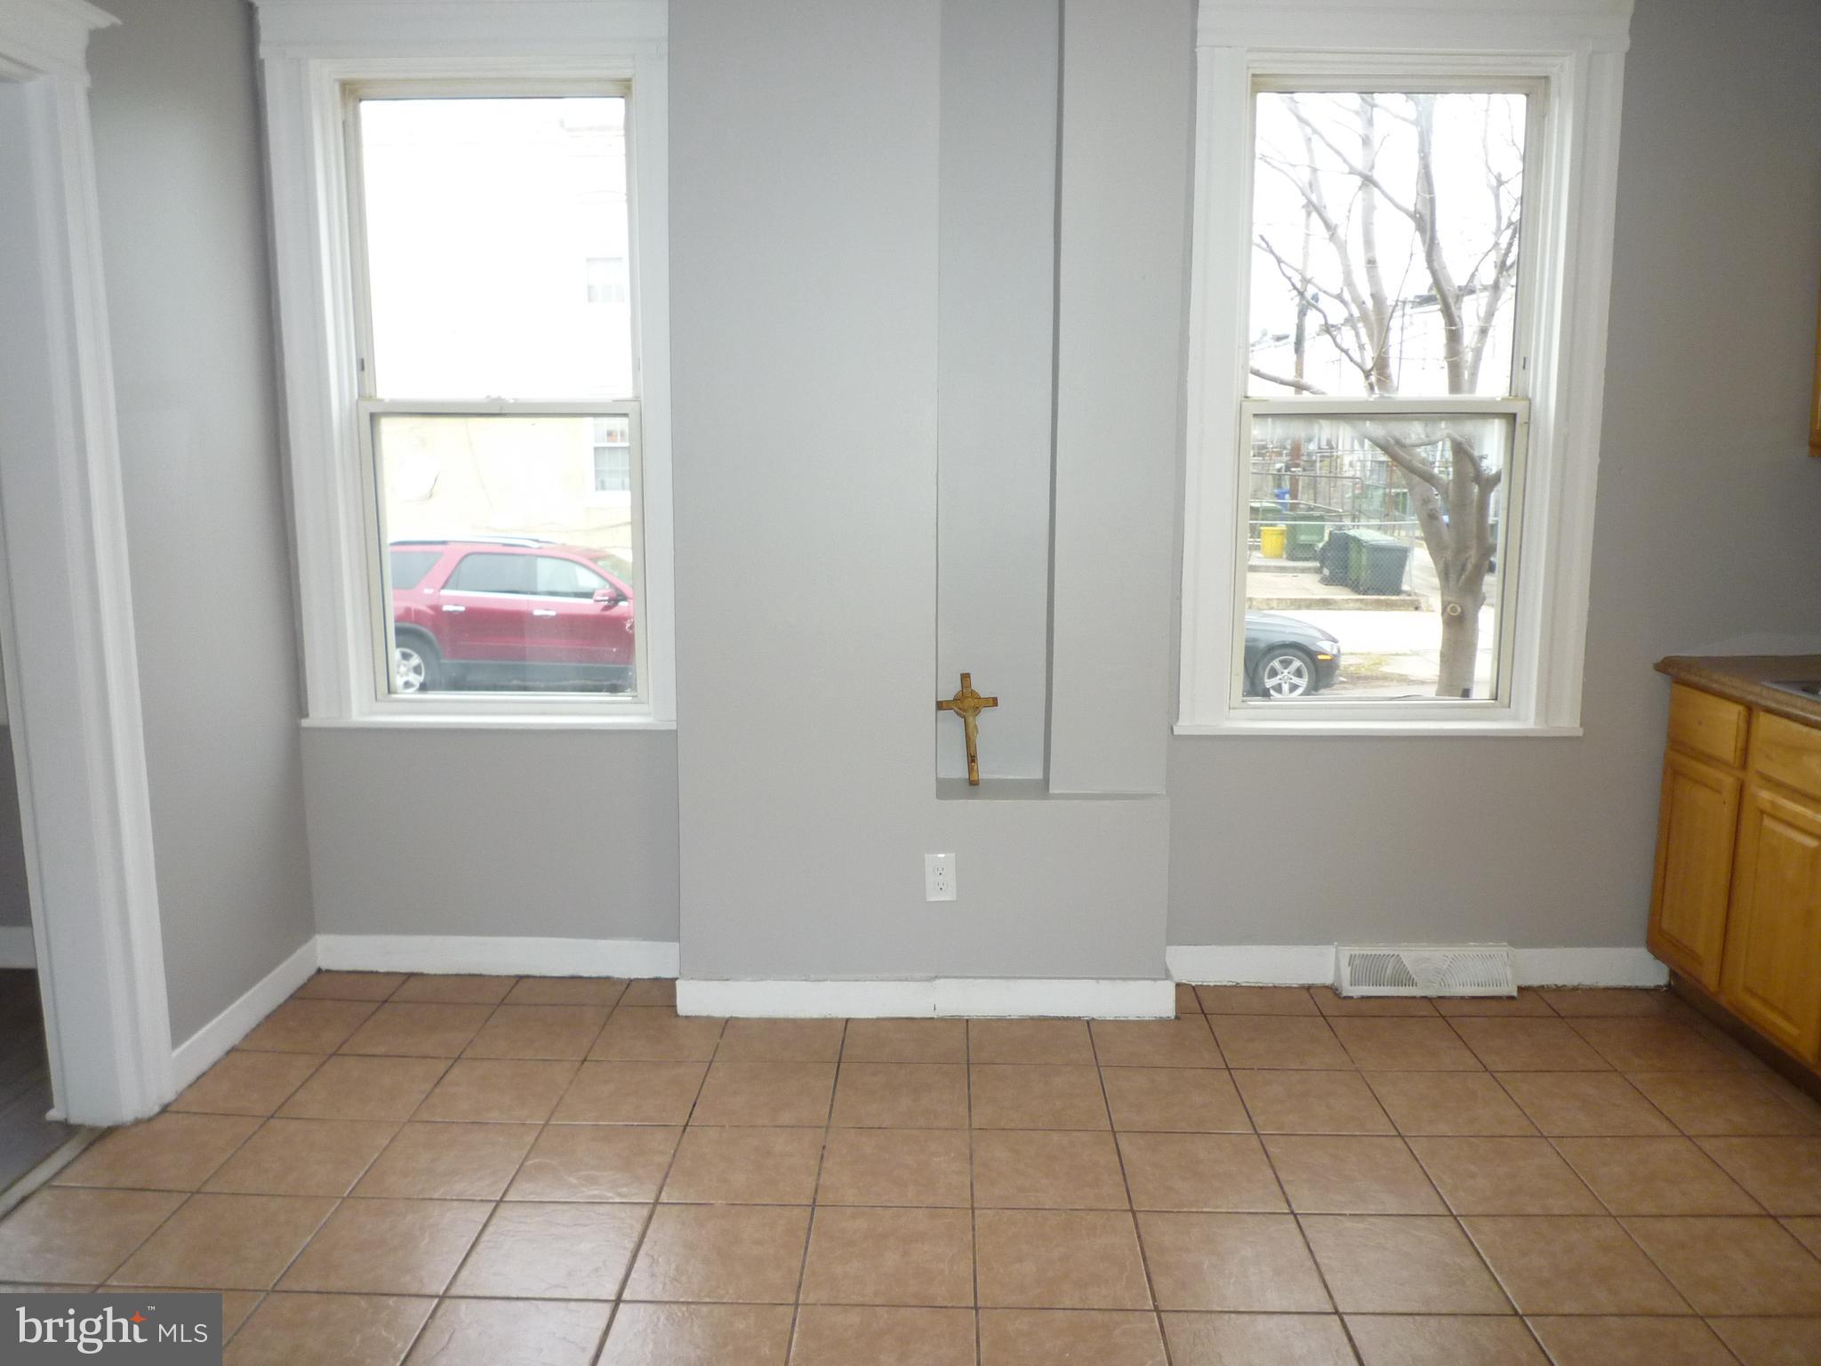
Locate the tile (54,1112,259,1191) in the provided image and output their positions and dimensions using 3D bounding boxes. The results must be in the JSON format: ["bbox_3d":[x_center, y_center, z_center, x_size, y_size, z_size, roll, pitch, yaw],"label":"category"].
[{"bbox_3d":[-1.534,0.971,2.719,0.290,0.010,0.299,0,9,2],"label":"tile"}]

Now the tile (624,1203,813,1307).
[{"bbox_3d":[-0.341,1.035,2.389,0.302,0.010,0.302,0,9,2],"label":"tile"}]

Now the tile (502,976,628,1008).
[{"bbox_3d":[-0.932,0.842,3.578,0.301,0.010,0.187,0,9,2],"label":"tile"}]

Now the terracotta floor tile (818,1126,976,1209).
[{"bbox_3d":[-0.028,0.989,2.684,0.301,0.010,0.301,0,9,2],"label":"terracotta floor tile"}]

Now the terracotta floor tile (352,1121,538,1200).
[{"bbox_3d":[-0.943,0.983,2.707,0.302,0.010,0.302,0,9,2],"label":"terracotta floor tile"}]

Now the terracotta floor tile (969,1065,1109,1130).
[{"bbox_3d":[0.287,0.940,2.978,0.301,0.010,0.301,0,9,2],"label":"terracotta floor tile"}]

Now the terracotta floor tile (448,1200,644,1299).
[{"bbox_3d":[-0.643,1.027,2.381,0.299,0.010,0.299,0,9,2],"label":"terracotta floor tile"}]

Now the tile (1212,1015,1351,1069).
[{"bbox_3d":[0.903,0.885,3.231,0.299,0.010,0.309,0,9,2],"label":"tile"}]

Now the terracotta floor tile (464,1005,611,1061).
[{"bbox_3d":[-0.930,0.884,3.319,0.301,0.010,0.301,0,9,2],"label":"terracotta floor tile"}]

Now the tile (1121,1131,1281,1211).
[{"bbox_3d":[0.582,0.990,2.662,0.302,0.010,0.302,0,9,2],"label":"tile"}]

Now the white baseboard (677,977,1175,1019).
[{"bbox_3d":[0.037,0.806,3.369,1.278,0.100,0.018,0,9,2],"label":"white baseboard"}]

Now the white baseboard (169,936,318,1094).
[{"bbox_3d":[-1.675,0.824,3.320,0.015,0.110,0.737,0,9,-1],"label":"white baseboard"}]

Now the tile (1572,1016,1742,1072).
[{"bbox_3d":[1.820,0.897,3.236,0.301,0.010,0.301,0,9,2],"label":"tile"}]

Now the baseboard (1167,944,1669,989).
[{"bbox_3d":[1.362,0.774,3.605,1.379,0.111,0.018,0,9,2],"label":"baseboard"}]

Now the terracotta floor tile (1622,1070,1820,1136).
[{"bbox_3d":[1.794,0.934,2.911,0.302,0.010,0.299,0,10,2],"label":"terracotta floor tile"}]

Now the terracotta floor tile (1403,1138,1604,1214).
[{"bbox_3d":[1.193,0.995,2.650,0.301,0.010,0.301,0,9,2],"label":"terracotta floor tile"}]

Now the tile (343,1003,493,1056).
[{"bbox_3d":[-1.236,0.883,3.327,0.302,0.010,0.302,0,9,2],"label":"tile"}]

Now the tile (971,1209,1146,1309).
[{"bbox_3d":[0.267,1.032,2.354,0.299,0.010,0.299,0,9,2],"label":"tile"}]

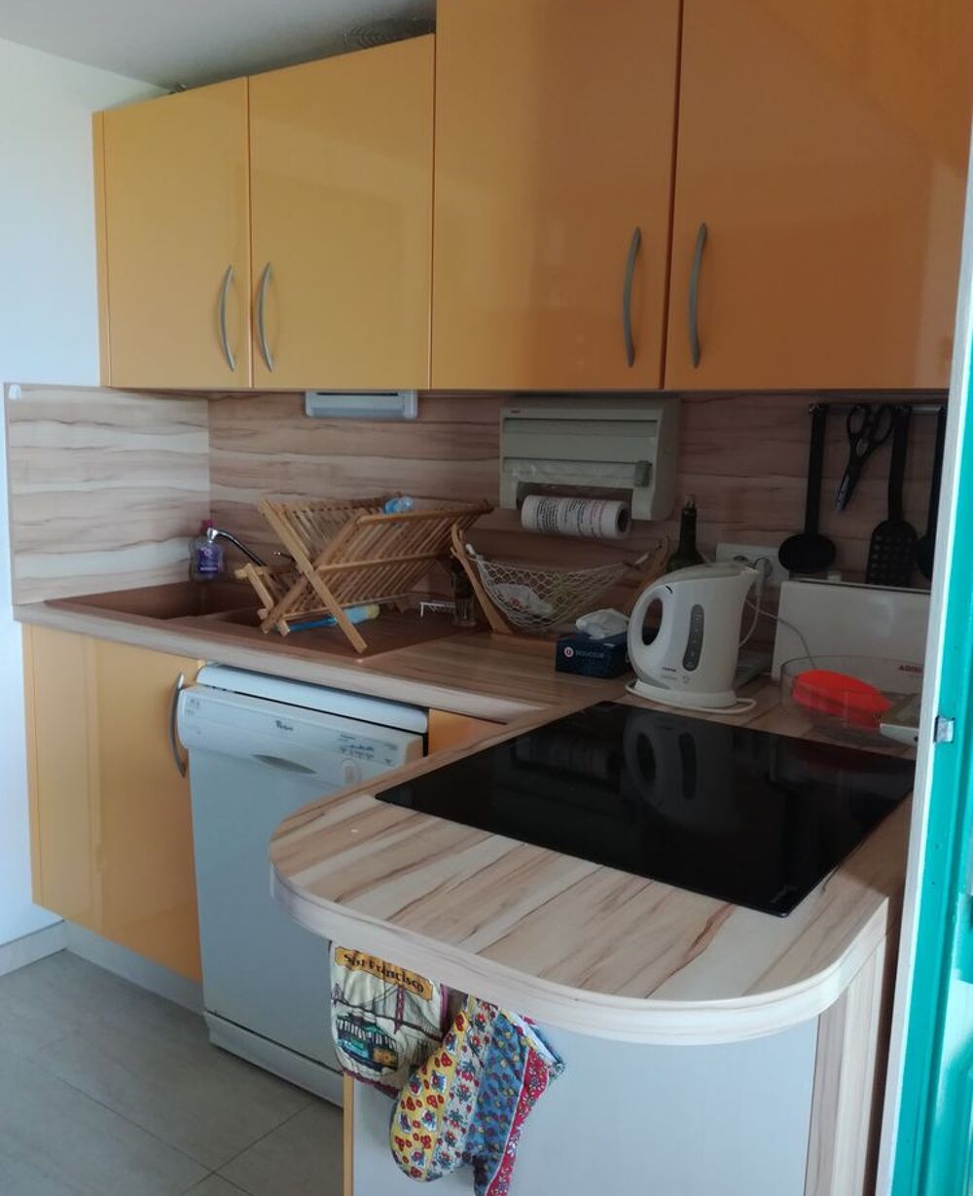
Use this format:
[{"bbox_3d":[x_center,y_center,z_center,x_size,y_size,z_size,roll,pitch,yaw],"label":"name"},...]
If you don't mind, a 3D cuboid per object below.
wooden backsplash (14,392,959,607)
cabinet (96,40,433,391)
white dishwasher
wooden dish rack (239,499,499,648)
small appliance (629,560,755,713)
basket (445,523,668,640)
[{"bbox_3d":[-0.117,-0.157,2.059,2.010,0.526,0.620,8,11,34],"label":"wooden backsplash"},{"bbox_3d":[-0.431,-0.800,2.330,1.033,0.643,0.355,8,11,34],"label":"cabinet"},{"bbox_3d":[-0.218,0.573,2.203,0.599,0.860,0.598,8,11,34],"label":"white dishwasher"},{"bbox_3d":[-0.273,-0.076,2.277,0.360,0.286,0.440,8,11,34],"label":"wooden dish rack"},{"bbox_3d":[0.354,0.052,1.765,0.230,0.237,0.155,8,11,32],"label":"small appliance"},{"bbox_3d":[0.158,-0.029,2.206,0.510,0.245,0.140,7,11,29],"label":"basket"}]

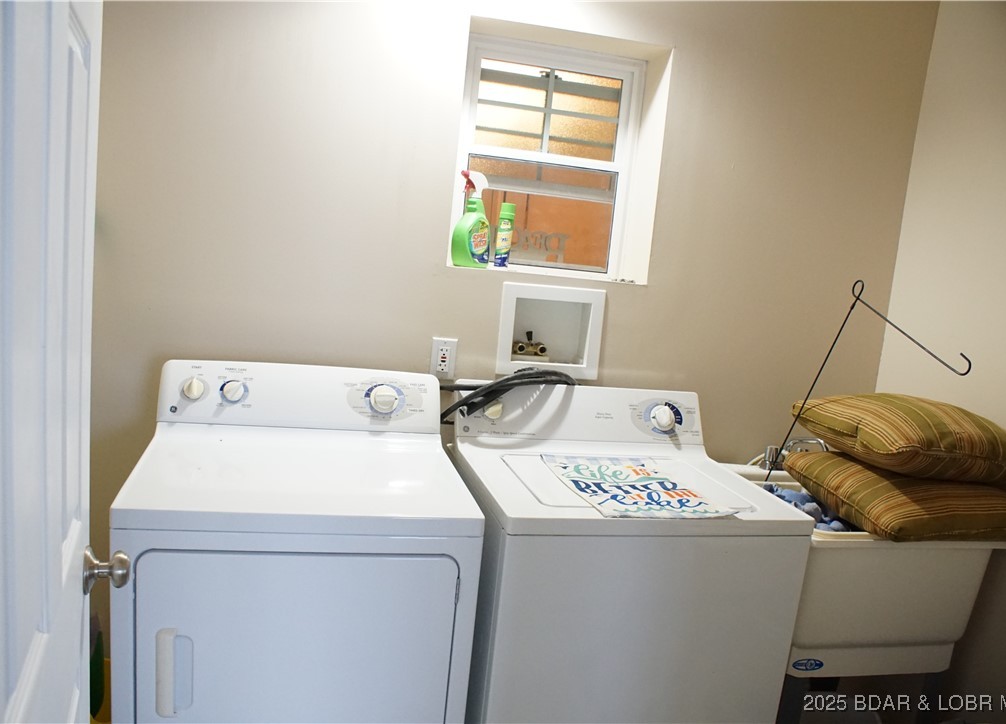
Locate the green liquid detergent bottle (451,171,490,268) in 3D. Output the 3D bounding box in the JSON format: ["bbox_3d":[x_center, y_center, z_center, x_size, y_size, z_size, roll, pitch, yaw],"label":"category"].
[{"bbox_3d":[-0.085,-0.403,2.308,0.065,0.269,0.110,11,10,37],"label":"green liquid detergent bottle"}]

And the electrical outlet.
[{"bbox_3d":[-0.162,-0.007,2.259,0.071,0.115,0.012,3,8,-14],"label":"electrical outlet"}]

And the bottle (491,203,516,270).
[{"bbox_3d":[0.004,-0.369,2.376,0.044,0.187,0.044,3,8,-20],"label":"bottle"}]

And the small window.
[{"bbox_3d":[0.114,-0.601,2.462,0.586,0.655,0.080,3,8,-14],"label":"small window"}]

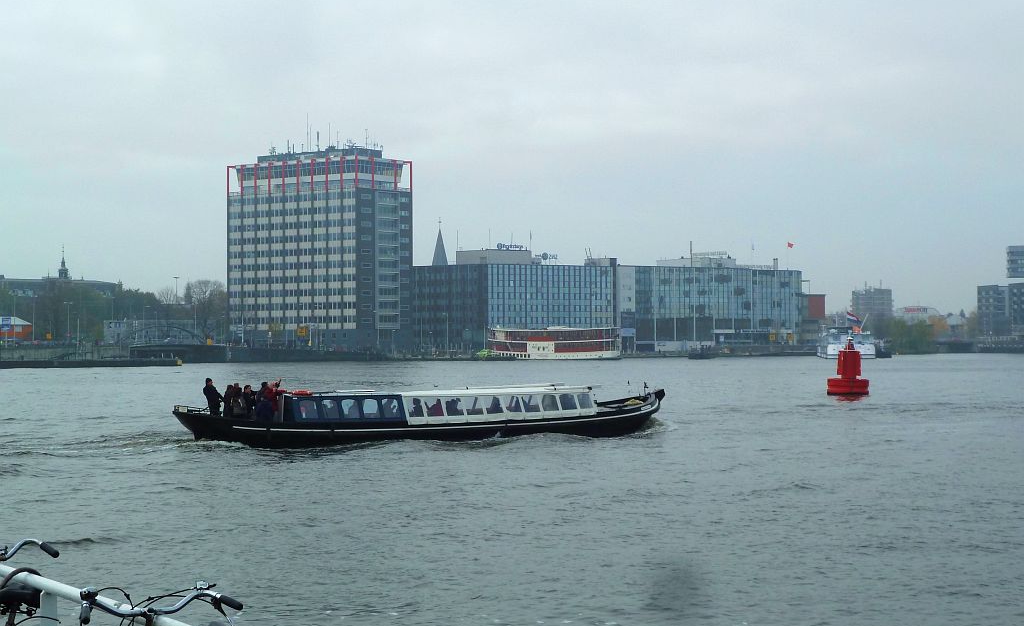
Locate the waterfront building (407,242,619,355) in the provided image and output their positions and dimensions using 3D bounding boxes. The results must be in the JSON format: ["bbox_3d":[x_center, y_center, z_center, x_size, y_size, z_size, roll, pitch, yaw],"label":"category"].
[{"bbox_3d":[0.821,-3.846,510.736,43.000,27.900,31.000,1,-1,-39],"label":"waterfront building"}]

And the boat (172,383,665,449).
[{"bbox_3d":[-2.900,3.591,69.960,20.064,2.150,4.100,0,-1,-27],"label":"boat"}]

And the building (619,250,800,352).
[{"bbox_3d":[51.032,-2.924,550.909,70.000,27.100,27.000,0,-1,-34],"label":"building"}]

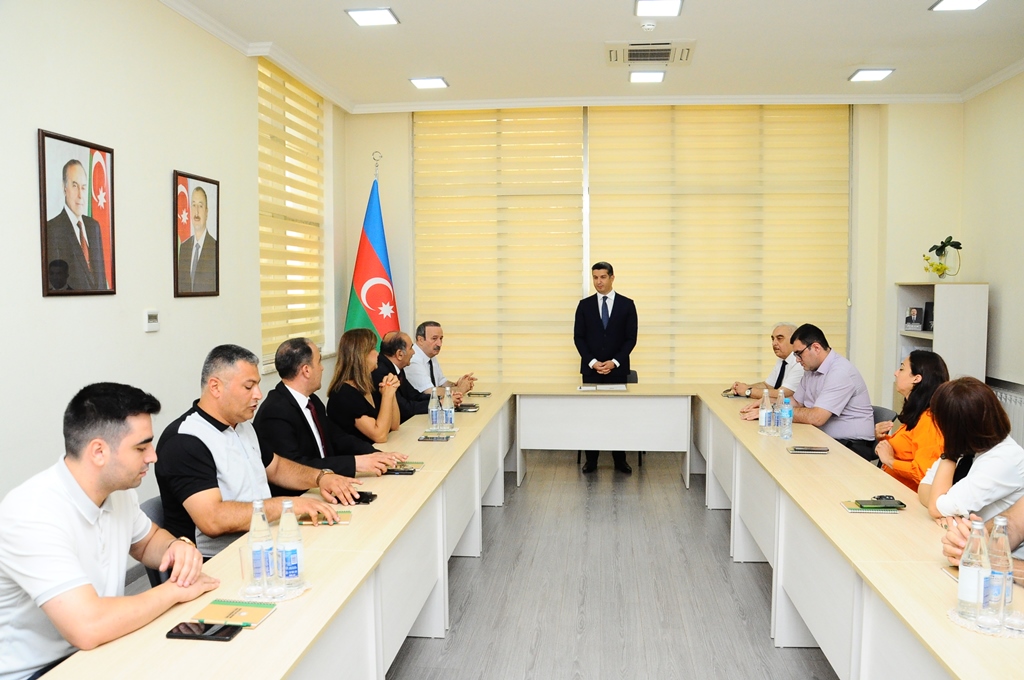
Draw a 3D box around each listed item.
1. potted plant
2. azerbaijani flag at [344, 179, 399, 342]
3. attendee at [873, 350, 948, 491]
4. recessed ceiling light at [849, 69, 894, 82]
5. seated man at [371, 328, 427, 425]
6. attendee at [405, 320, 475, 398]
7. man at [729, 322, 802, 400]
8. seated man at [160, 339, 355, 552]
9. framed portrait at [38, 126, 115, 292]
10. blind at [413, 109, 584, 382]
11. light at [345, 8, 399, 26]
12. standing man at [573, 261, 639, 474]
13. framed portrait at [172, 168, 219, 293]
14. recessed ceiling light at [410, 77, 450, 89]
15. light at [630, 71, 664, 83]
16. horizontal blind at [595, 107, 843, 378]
[{"bbox_3d":[3.675,-0.702,6.545,0.325,0.370,0.280,1,4,6],"label":"potted plant"},{"bbox_3d":[-1.244,-0.415,6.812,0.560,2.040,0.400,0,4,6],"label":"azerbaijani flag"},{"bbox_3d":[1.943,0.676,3.809,0.700,1.270,0.480,2,4,19],"label":"attendee"},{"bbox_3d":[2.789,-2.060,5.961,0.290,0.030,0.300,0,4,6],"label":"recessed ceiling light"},{"bbox_3d":[-0.683,0.582,5.140,0.700,1.270,0.540,0,4,4],"label":"seated man"},{"bbox_3d":[-0.560,0.508,5.868,0.700,1.310,0.540,3,5,31],"label":"attendee"},{"bbox_3d":[1.964,0.524,5.763,0.700,1.310,0.540,-1,4,-15],"label":"man"},{"bbox_3d":[-1.008,0.686,2.881,0.840,1.330,0.610,1,4,13],"label":"seated man"},{"bbox_3d":[-1.988,-0.558,3.517,0.035,0.730,0.530,0,4,6],"label":"framed portrait"},{"bbox_3d":[-0.140,-0.825,7.324,1.621,2.758,0.070,1,4,6],"label":"blind"},{"bbox_3d":[-0.900,-2.100,4.994,0.290,0.035,0.290,1,4,6],"label":"light"},{"bbox_3d":[0.795,0.238,6.521,0.560,1.780,0.340,0,4,6],"label":"standing man"},{"bbox_3d":[-1.938,-0.641,4.765,0.030,0.750,0.540,1,4,6],"label":"framed portrait"},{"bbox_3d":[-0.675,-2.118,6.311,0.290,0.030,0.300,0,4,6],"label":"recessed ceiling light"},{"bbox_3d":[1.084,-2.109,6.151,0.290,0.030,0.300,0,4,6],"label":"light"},{"bbox_3d":[1.863,-0.721,6.980,2.340,2.760,0.070,0,4,6],"label":"horizontal blind"}]

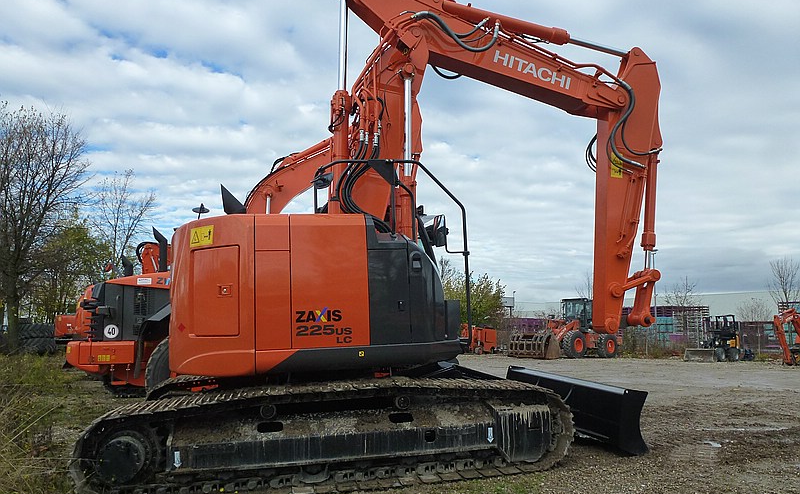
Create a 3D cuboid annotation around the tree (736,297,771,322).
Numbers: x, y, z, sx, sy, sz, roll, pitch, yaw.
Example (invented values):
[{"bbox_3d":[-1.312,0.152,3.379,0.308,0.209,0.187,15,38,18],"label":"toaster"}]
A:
[{"bbox_3d":[29.315,6.261,46.000,2.400,4.100,2.400,-5,-9,33],"label":"tree"}]

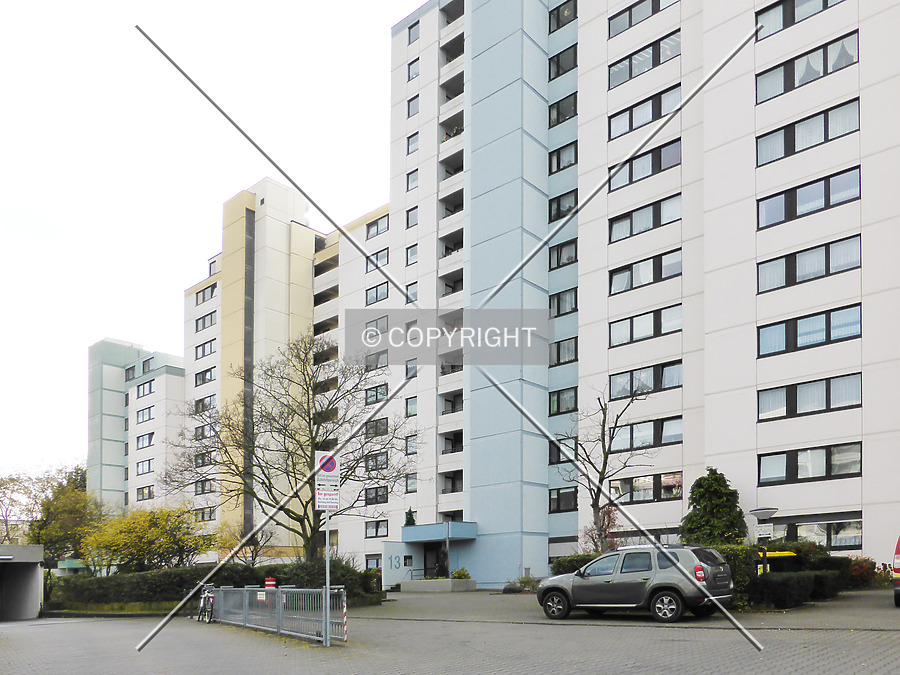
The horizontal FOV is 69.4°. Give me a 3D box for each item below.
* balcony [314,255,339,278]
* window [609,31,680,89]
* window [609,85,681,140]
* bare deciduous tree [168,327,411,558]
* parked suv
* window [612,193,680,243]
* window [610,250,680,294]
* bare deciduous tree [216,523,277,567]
[{"bbox_3d":[-11.362,-6.532,59.800,3.050,1.350,1.300,-7,-11,37],"label":"balcony"},{"bbox_3d":[10.234,-14.627,34.200,3.800,1.370,0.200,-7,-11,37],"label":"window"},{"bbox_3d":[10.383,-12.012,34.700,3.800,1.400,0.200,-12,-19,39],"label":"window"},{"bbox_3d":[-6.000,4.246,24.000,8.700,8.900,7.600,0,-15,0],"label":"bare deciduous tree"},{"bbox_3d":[4.216,5.668,15.100,4.320,1.690,1.820,-11,-19,36],"label":"parked suv"},{"bbox_3d":[10.106,-6.151,33.600,3.800,1.370,0.200,-7,-11,37],"label":"window"},{"bbox_3d":[10.025,-3.278,33.435,3.820,1.310,0.200,-8,-13,40],"label":"window"},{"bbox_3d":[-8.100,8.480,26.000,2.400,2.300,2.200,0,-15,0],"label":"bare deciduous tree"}]

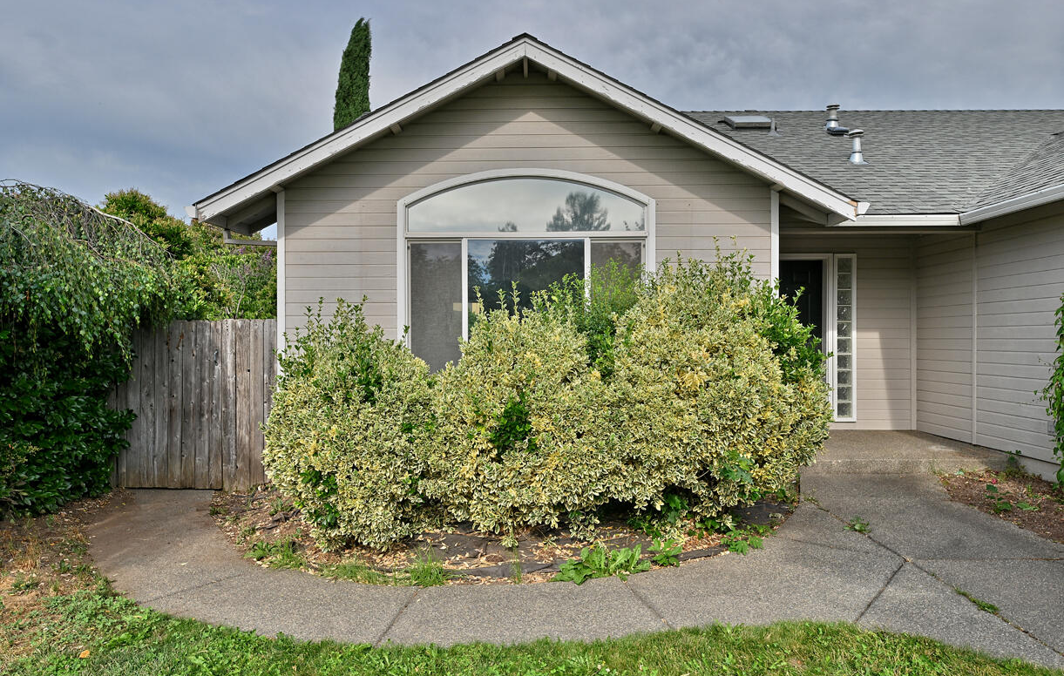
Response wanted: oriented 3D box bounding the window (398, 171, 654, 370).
[{"bbox_3d":[-0.061,-0.580,7.100,2.560,2.230,0.120,0,0,0],"label":"window"}]

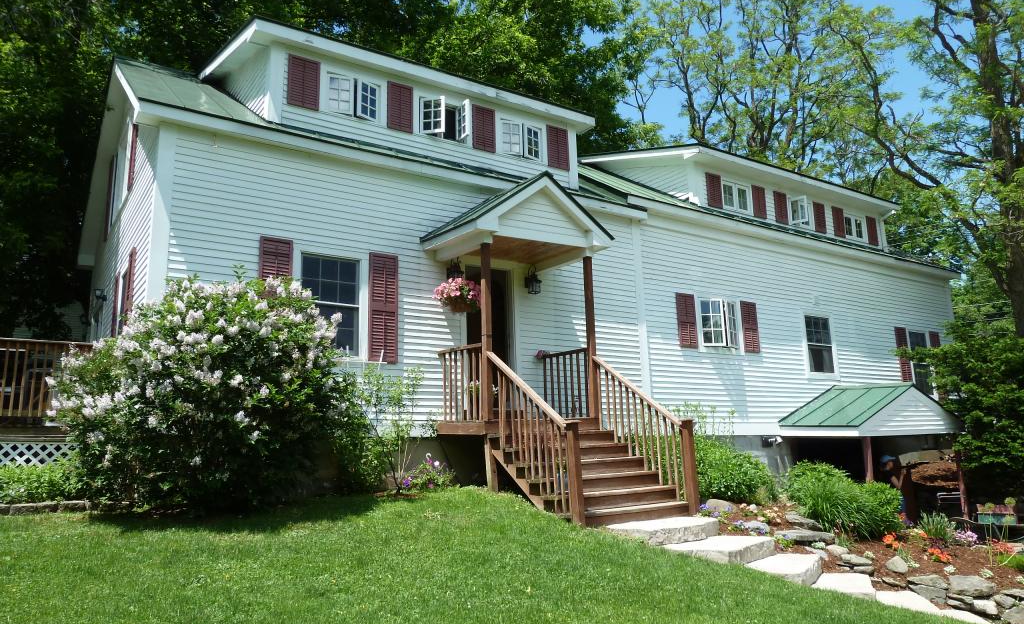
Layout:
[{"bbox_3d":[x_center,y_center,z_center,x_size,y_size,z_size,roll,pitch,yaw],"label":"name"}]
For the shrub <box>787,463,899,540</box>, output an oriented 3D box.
[{"bbox_3d":[3.945,2.231,8.800,1.176,0.823,1.078,-6,-12,23],"label":"shrub"}]

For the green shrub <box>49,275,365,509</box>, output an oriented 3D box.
[{"bbox_3d":[-3.088,0.946,7.754,2.880,2.340,2.160,6,-12,-34],"label":"green shrub"}]

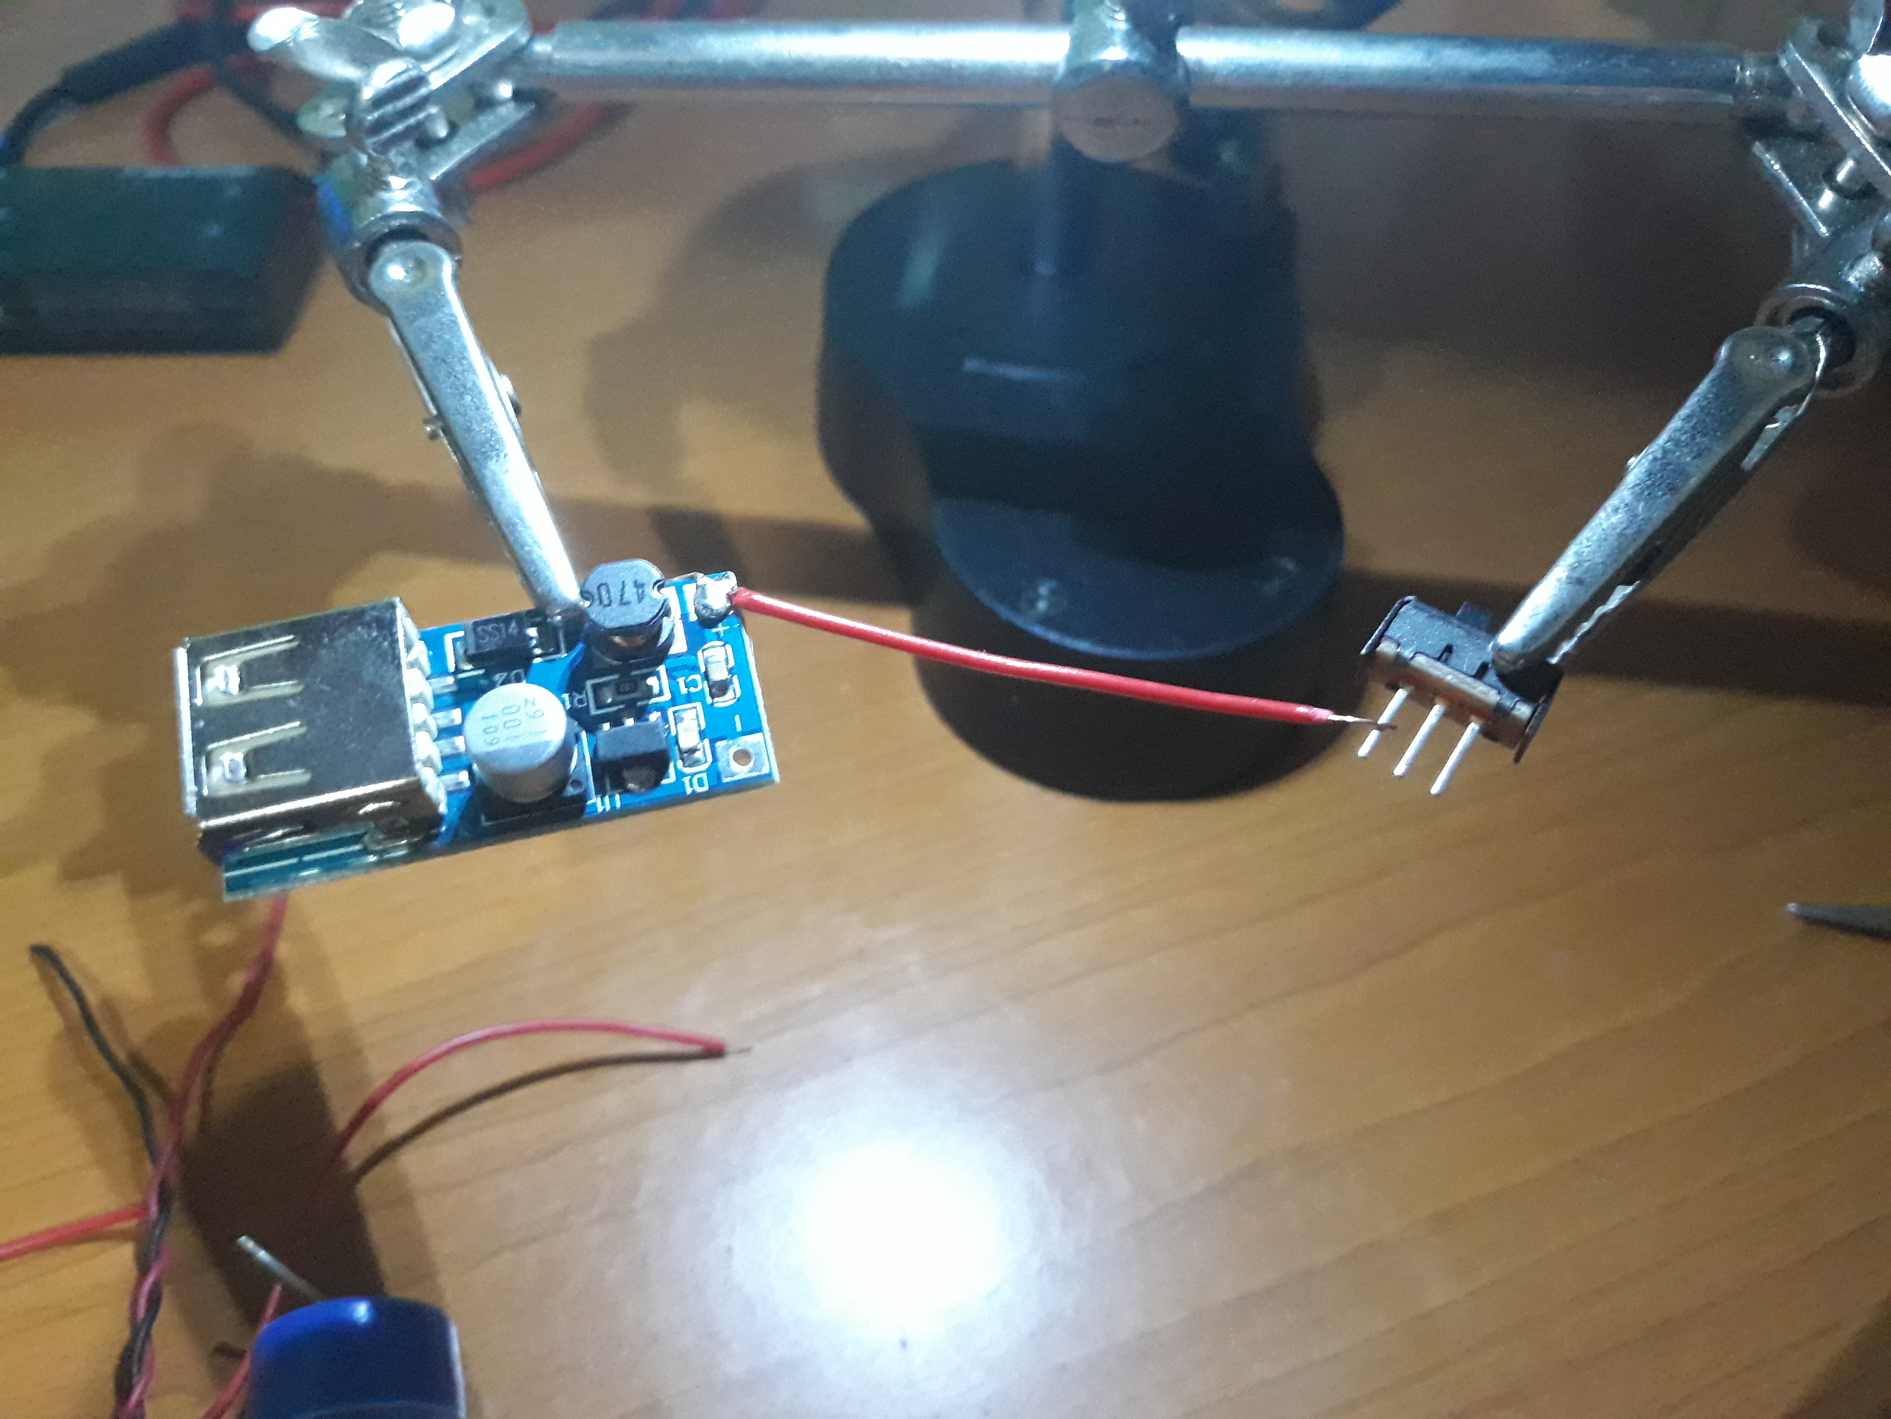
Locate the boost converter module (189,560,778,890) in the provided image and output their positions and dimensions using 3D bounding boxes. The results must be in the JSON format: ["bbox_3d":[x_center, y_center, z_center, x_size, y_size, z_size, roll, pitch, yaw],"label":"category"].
[{"bbox_3d":[-0.029,0.000,0.094,0.035,0.008,0.016,-12,63,-10],"label":"boost converter module"}]

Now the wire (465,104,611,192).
[{"bbox_3d":[-0.075,-0.104,0.274,0.006,0.004,0.038,26,54,23],"label":"wire"}]

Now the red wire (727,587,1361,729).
[{"bbox_3d":[0.007,-0.003,0.100,0.045,0.003,0.002,11,49,2],"label":"red wire"}]

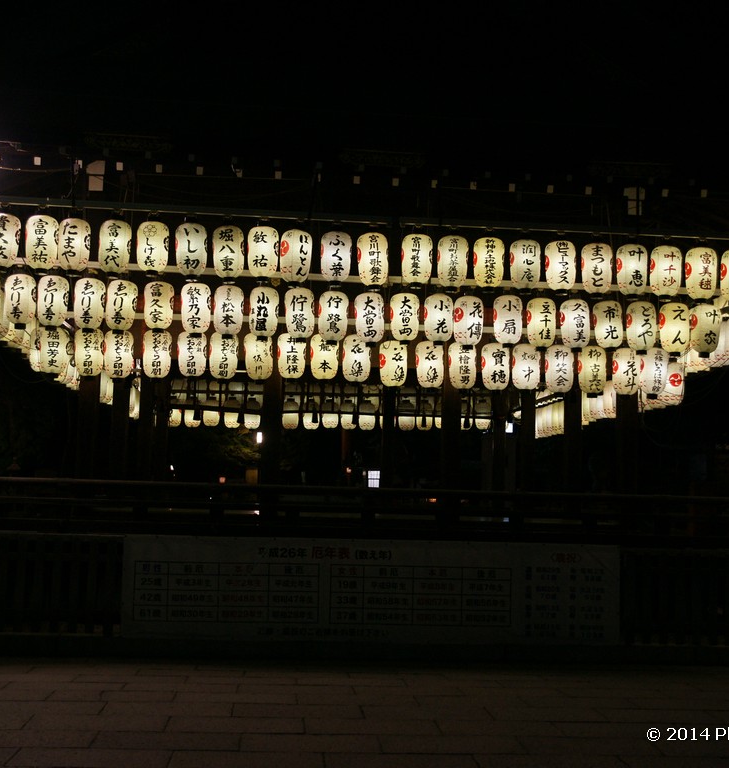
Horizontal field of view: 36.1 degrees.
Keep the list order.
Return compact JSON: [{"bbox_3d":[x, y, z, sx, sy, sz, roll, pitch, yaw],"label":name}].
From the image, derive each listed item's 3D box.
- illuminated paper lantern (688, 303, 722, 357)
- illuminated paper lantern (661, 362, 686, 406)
[{"bbox_3d":[3.695,-0.591,12.145,0.335,0.585,0.335,2,-5,-4],"label":"illuminated paper lantern"},{"bbox_3d":[3.841,-0.009,13.980,0.330,0.560,0.330,2,-6,-4],"label":"illuminated paper lantern"}]

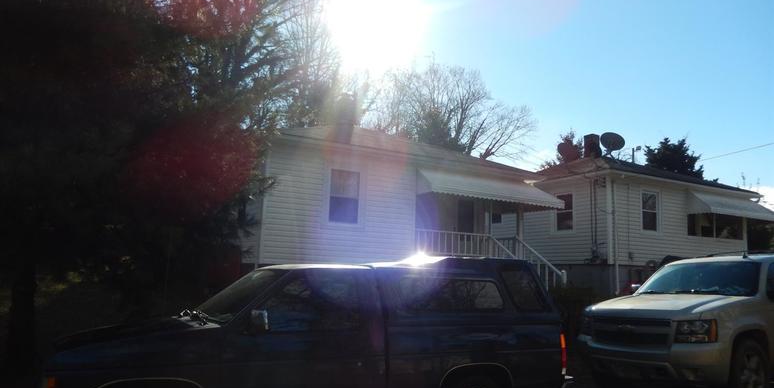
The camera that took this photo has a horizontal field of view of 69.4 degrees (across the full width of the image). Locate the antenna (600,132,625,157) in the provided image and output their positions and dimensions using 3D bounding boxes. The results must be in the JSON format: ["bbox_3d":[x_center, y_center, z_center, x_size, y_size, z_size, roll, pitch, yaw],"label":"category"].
[{"bbox_3d":[8.474,-1.860,21.000,0.880,0.860,0.500,-2,-9,30],"label":"antenna"}]

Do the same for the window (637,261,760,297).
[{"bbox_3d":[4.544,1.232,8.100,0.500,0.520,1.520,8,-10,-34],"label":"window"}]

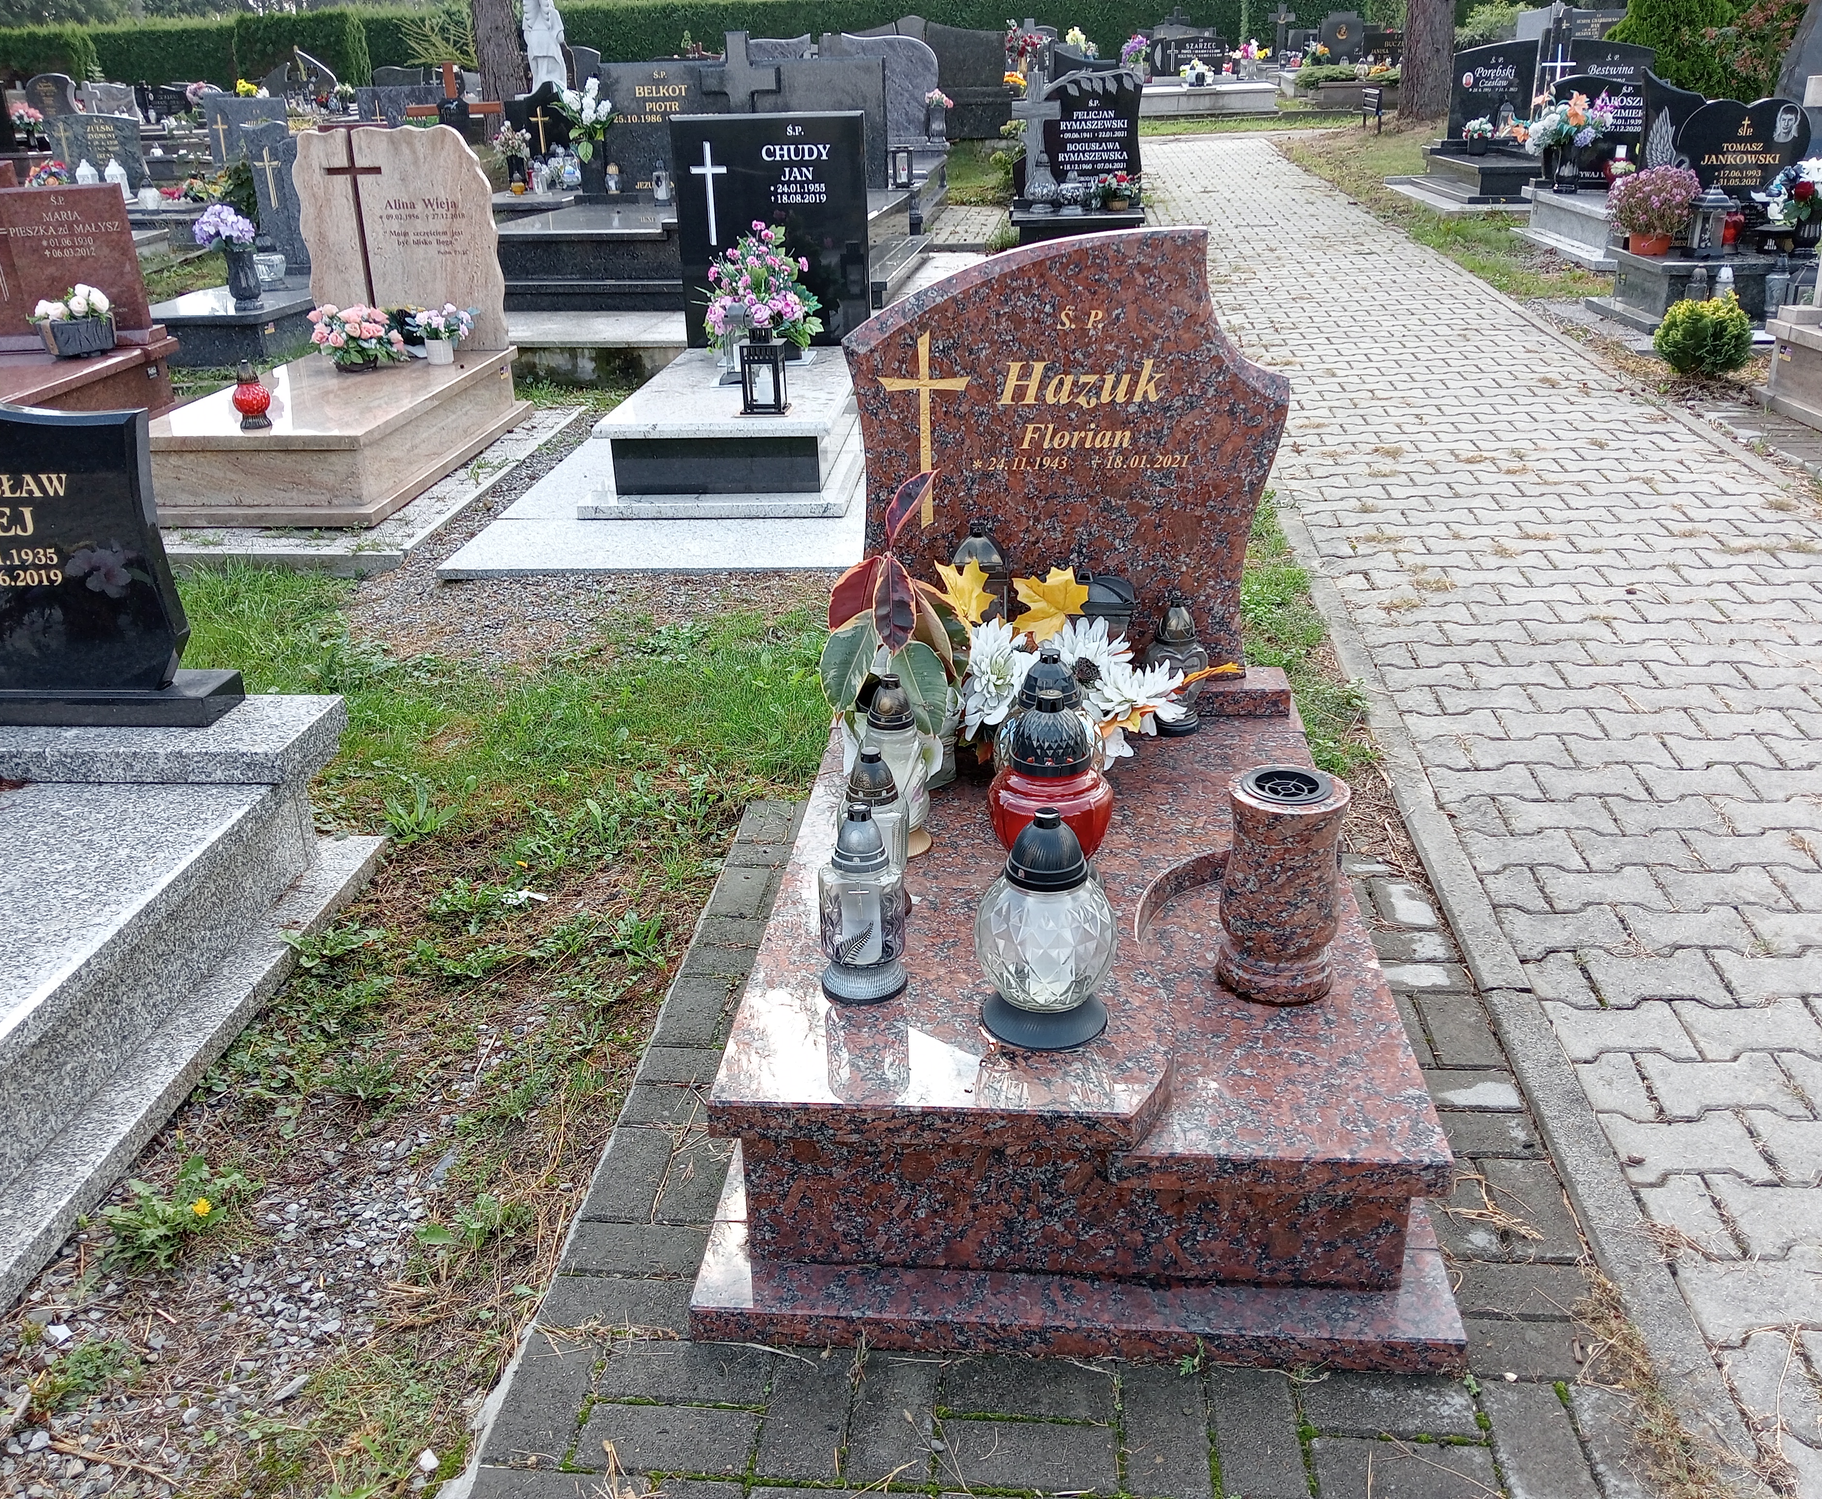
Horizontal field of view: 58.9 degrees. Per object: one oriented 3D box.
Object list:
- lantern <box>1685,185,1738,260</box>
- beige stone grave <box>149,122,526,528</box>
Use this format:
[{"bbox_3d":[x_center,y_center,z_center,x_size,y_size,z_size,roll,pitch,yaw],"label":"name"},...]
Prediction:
[{"bbox_3d":[3.707,-2.446,7.482,0.158,0.305,0.158,1,24,5],"label":"lantern"},{"bbox_3d":[-2.183,-1.622,5.936,0.925,1.170,1.715,1,24,5],"label":"beige stone grave"}]

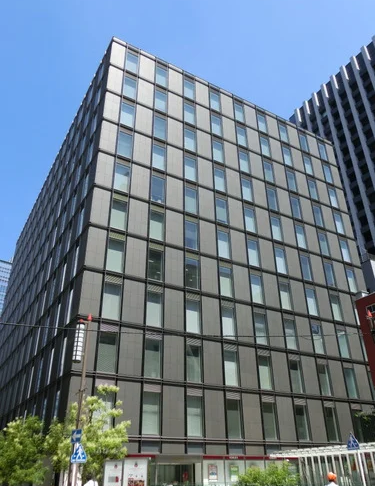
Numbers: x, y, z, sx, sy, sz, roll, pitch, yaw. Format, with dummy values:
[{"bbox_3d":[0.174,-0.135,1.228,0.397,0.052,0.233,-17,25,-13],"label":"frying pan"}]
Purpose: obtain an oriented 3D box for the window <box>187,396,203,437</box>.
[{"bbox_3d":[0.541,12.825,31.306,1.370,2.850,0.150,15,-33,-26],"label":"window"}]

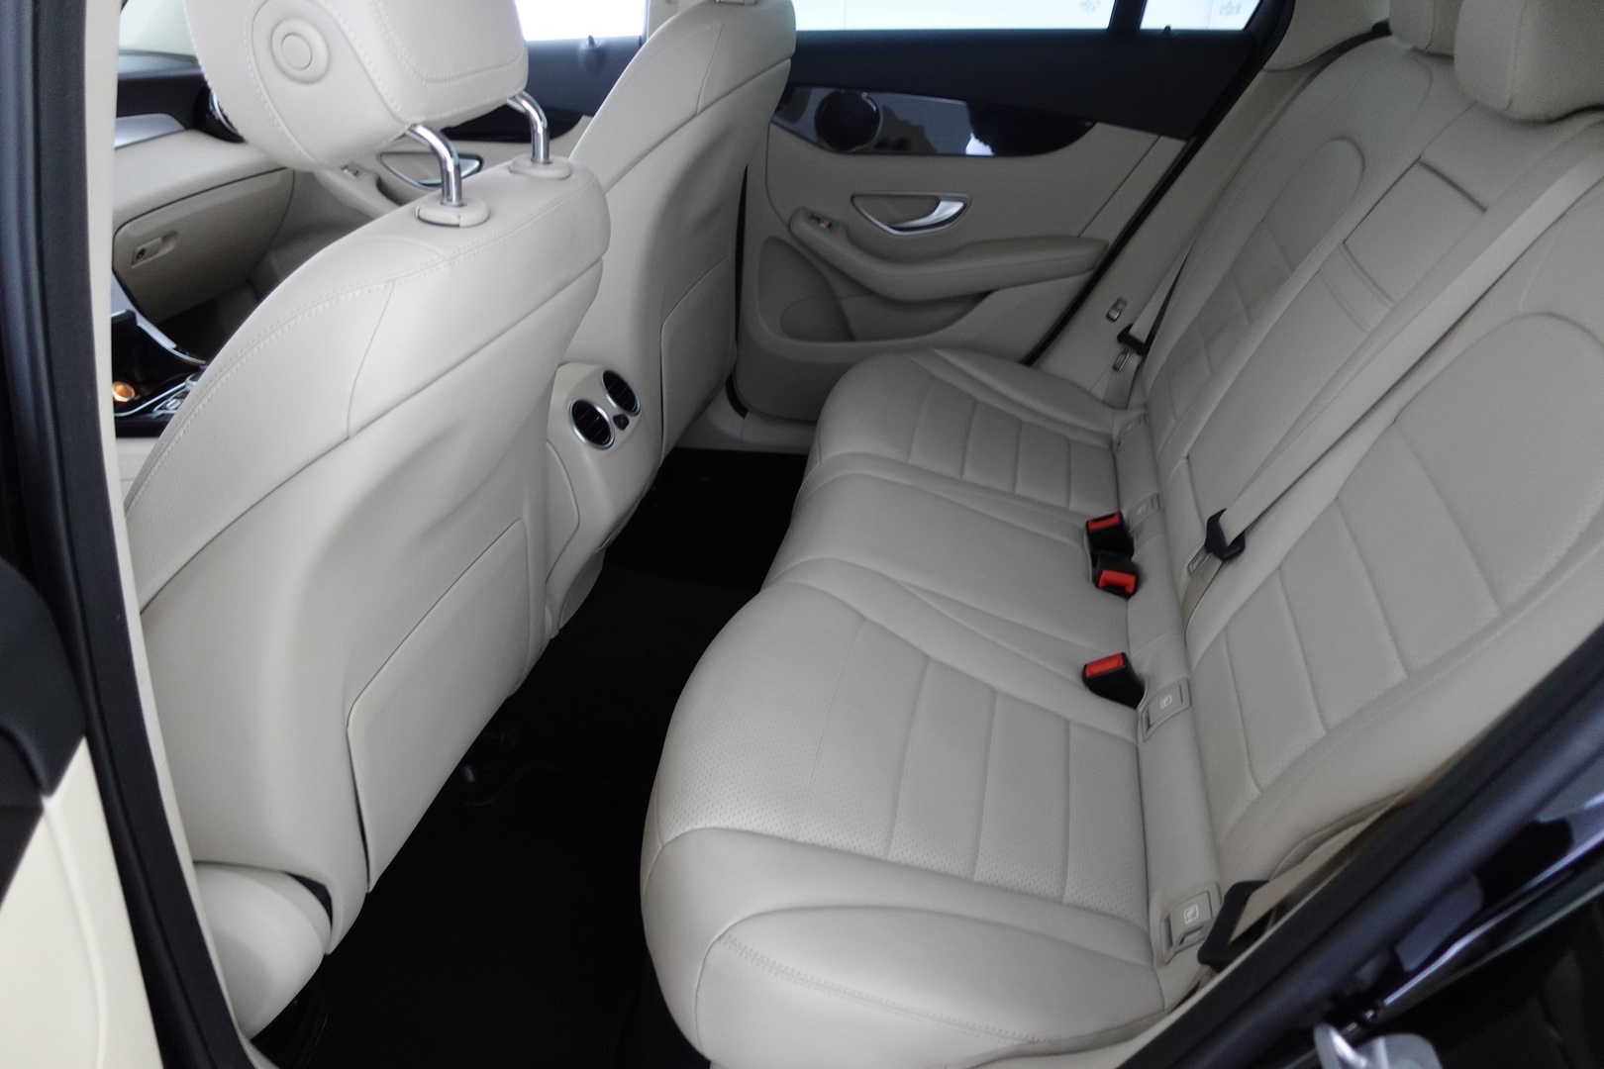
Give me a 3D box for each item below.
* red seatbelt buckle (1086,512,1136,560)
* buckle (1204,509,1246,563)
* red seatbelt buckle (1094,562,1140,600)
[{"bbox_3d":[0.418,0.009,1.447,0.046,0.062,0.027,-17,27,15],"label":"red seatbelt buckle"},{"bbox_3d":[0.472,0.001,1.195,0.022,0.045,0.062,6,55,-18],"label":"buckle"},{"bbox_3d":[0.400,0.051,1.367,0.046,0.027,0.060,10,18,7],"label":"red seatbelt buckle"}]

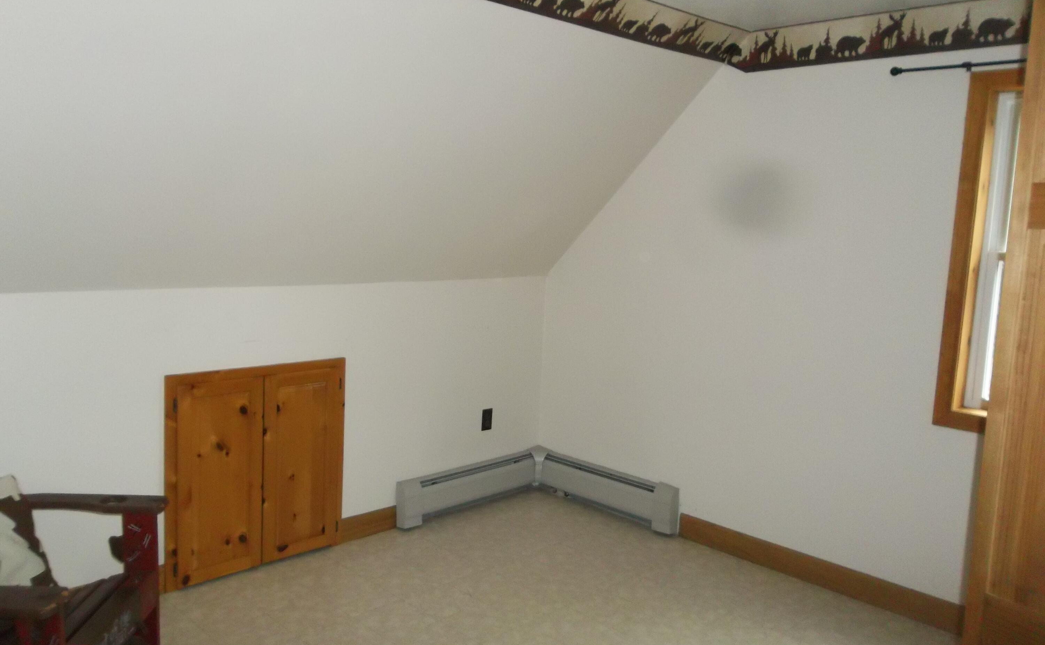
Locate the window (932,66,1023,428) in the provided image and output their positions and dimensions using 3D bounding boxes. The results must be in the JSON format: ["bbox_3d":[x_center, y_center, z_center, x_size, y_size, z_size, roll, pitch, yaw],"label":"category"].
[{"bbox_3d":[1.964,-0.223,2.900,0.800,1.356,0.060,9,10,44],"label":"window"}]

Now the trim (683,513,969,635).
[{"bbox_3d":[1.297,1.103,3.651,1.378,0.124,0.018,9,10,44],"label":"trim"}]

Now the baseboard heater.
[{"bbox_3d":[0.085,0.933,4.093,1.085,0.250,0.974,-5,10,-44],"label":"baseboard heater"}]

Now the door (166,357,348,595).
[{"bbox_3d":[-1.143,0.630,3.543,0.807,0.896,0.030,-5,10,-42],"label":"door"}]

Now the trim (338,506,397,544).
[{"bbox_3d":[-0.751,0.981,3.961,0.307,0.124,0.018,-5,10,-42],"label":"trim"}]

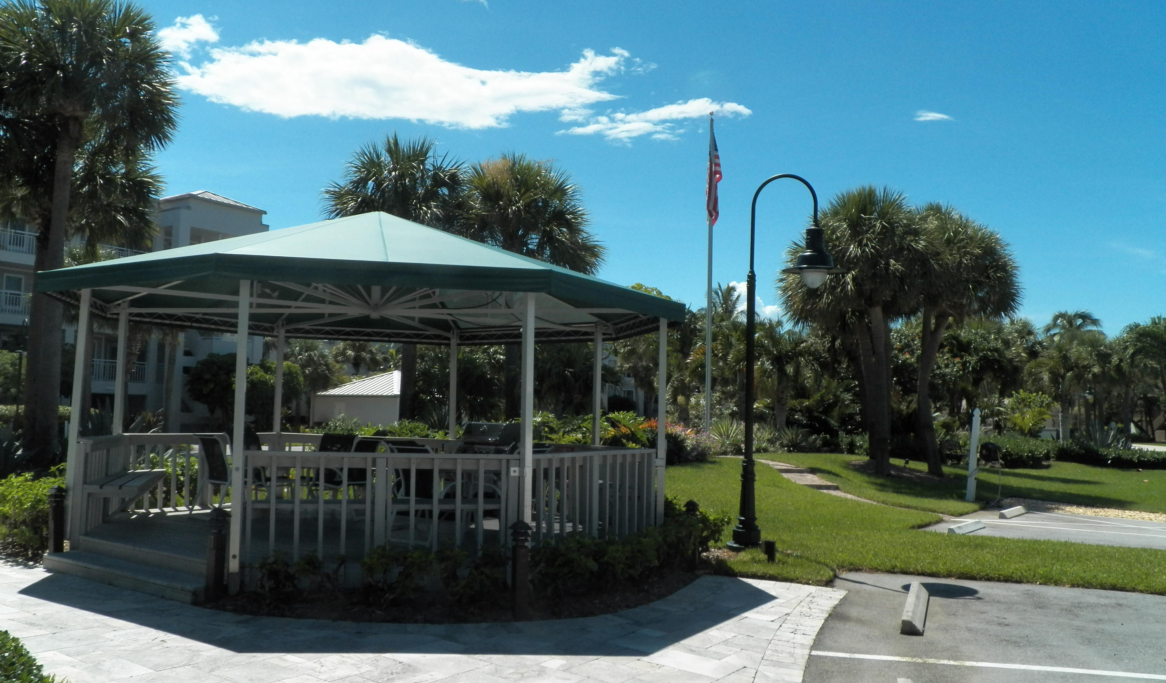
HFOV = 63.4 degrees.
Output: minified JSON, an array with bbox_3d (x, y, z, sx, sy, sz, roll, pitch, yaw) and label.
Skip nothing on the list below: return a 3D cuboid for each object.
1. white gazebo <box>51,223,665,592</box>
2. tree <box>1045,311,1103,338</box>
[{"bbox_3d":[-2.373,0.406,10.906,6.479,3.845,6.479,-1,-5,31],"label":"white gazebo"},{"bbox_3d":[29.210,2.252,56.041,3.461,8.177,3.461,1,-4,0],"label":"tree"}]

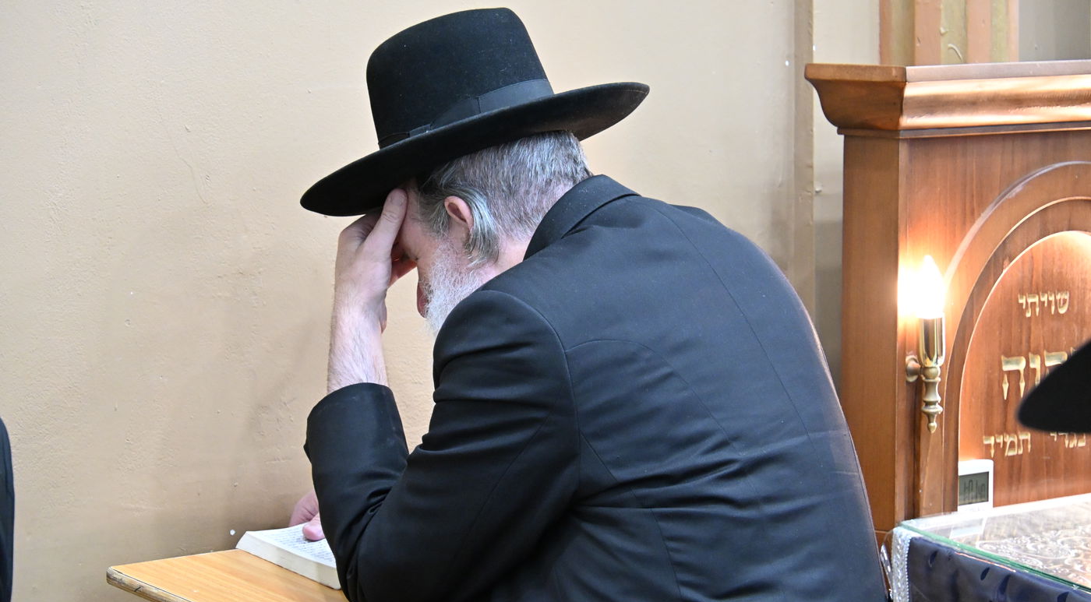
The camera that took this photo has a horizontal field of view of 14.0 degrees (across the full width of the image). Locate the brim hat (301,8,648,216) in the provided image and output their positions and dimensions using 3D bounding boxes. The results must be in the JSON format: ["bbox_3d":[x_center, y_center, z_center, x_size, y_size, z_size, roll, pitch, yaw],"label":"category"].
[{"bbox_3d":[-0.093,-0.219,4.729,0.395,0.150,0.365,-24,-10,35],"label":"brim hat"}]

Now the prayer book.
[{"bbox_3d":[-0.190,0.269,4.895,0.235,0.030,0.175,-5,17,-42],"label":"prayer book"}]

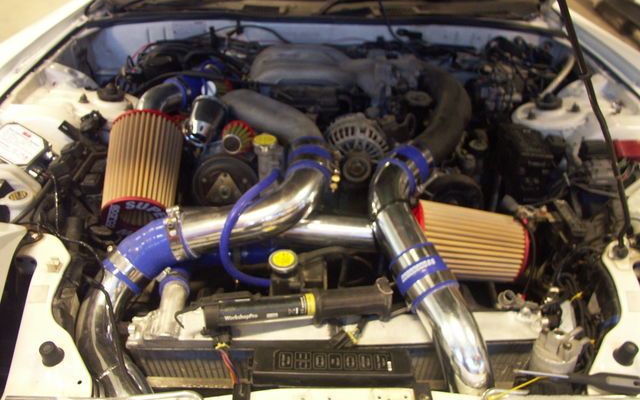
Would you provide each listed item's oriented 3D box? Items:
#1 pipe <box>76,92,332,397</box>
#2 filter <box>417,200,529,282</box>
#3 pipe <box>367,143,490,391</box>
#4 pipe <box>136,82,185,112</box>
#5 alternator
[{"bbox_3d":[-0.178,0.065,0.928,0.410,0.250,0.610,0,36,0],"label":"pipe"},{"bbox_3d":[0.301,0.083,1.030,0.215,0.142,0.142,7,37,0],"label":"filter"},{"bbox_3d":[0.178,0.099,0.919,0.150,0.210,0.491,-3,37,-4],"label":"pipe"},{"bbox_3d":[-0.361,-0.209,1.155,0.115,0.095,0.120,0,36,0],"label":"pipe"},{"bbox_3d":[0.081,-0.114,1.119,0.135,0.135,0.155,0,36,0],"label":"alternator"}]

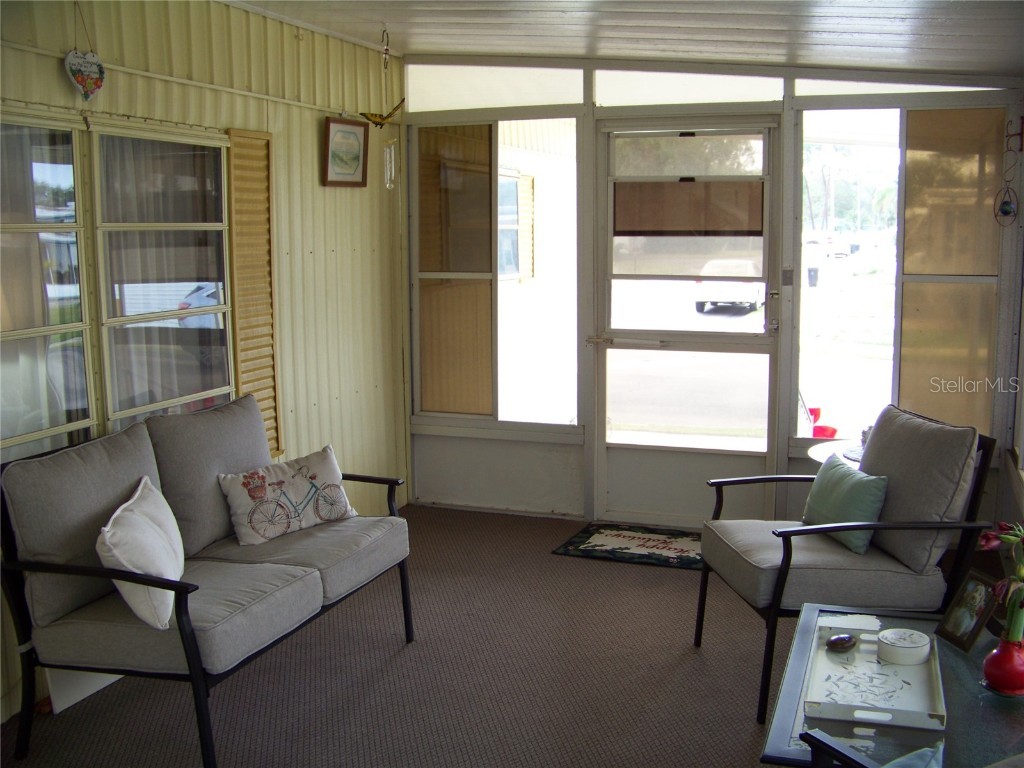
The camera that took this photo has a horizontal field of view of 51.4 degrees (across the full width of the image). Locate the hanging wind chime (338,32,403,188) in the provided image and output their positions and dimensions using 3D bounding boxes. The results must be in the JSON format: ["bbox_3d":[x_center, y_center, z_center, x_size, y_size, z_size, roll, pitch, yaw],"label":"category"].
[{"bbox_3d":[-0.554,-1.193,4.607,0.200,0.685,0.150,2,9,19],"label":"hanging wind chime"}]

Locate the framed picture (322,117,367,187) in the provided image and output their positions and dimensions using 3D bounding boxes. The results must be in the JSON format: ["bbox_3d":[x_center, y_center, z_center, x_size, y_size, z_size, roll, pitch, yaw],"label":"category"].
[{"bbox_3d":[-0.783,-1.080,4.998,0.025,0.310,0.420,7,10,19],"label":"framed picture"}]

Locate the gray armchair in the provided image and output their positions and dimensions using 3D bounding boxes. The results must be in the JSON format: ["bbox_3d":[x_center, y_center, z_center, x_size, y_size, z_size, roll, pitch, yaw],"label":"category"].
[{"bbox_3d":[1.065,0.544,3.526,0.755,0.880,0.655,-1,8,-7],"label":"gray armchair"}]

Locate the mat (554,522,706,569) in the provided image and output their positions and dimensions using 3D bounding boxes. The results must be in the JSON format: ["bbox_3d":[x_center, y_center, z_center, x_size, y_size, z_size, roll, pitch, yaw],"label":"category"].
[{"bbox_3d":[0.665,0.762,5.096,0.770,0.012,0.565,2,9,19],"label":"mat"}]

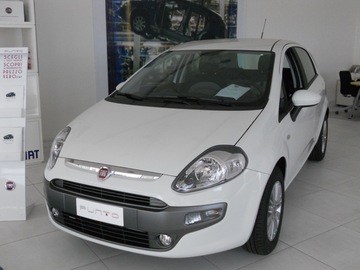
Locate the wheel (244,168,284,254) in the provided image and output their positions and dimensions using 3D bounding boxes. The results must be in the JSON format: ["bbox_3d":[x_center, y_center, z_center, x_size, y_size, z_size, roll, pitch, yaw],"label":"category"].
[{"bbox_3d":[0.574,0.521,2.795,0.190,0.615,0.620,7,15,27],"label":"wheel"}]

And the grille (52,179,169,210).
[{"bbox_3d":[-0.455,0.355,2.342,0.870,0.110,0.080,7,15,27],"label":"grille"}]

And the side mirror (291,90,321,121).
[{"bbox_3d":[0.979,-0.229,3.093,0.225,0.260,0.180,7,15,27],"label":"side mirror"}]

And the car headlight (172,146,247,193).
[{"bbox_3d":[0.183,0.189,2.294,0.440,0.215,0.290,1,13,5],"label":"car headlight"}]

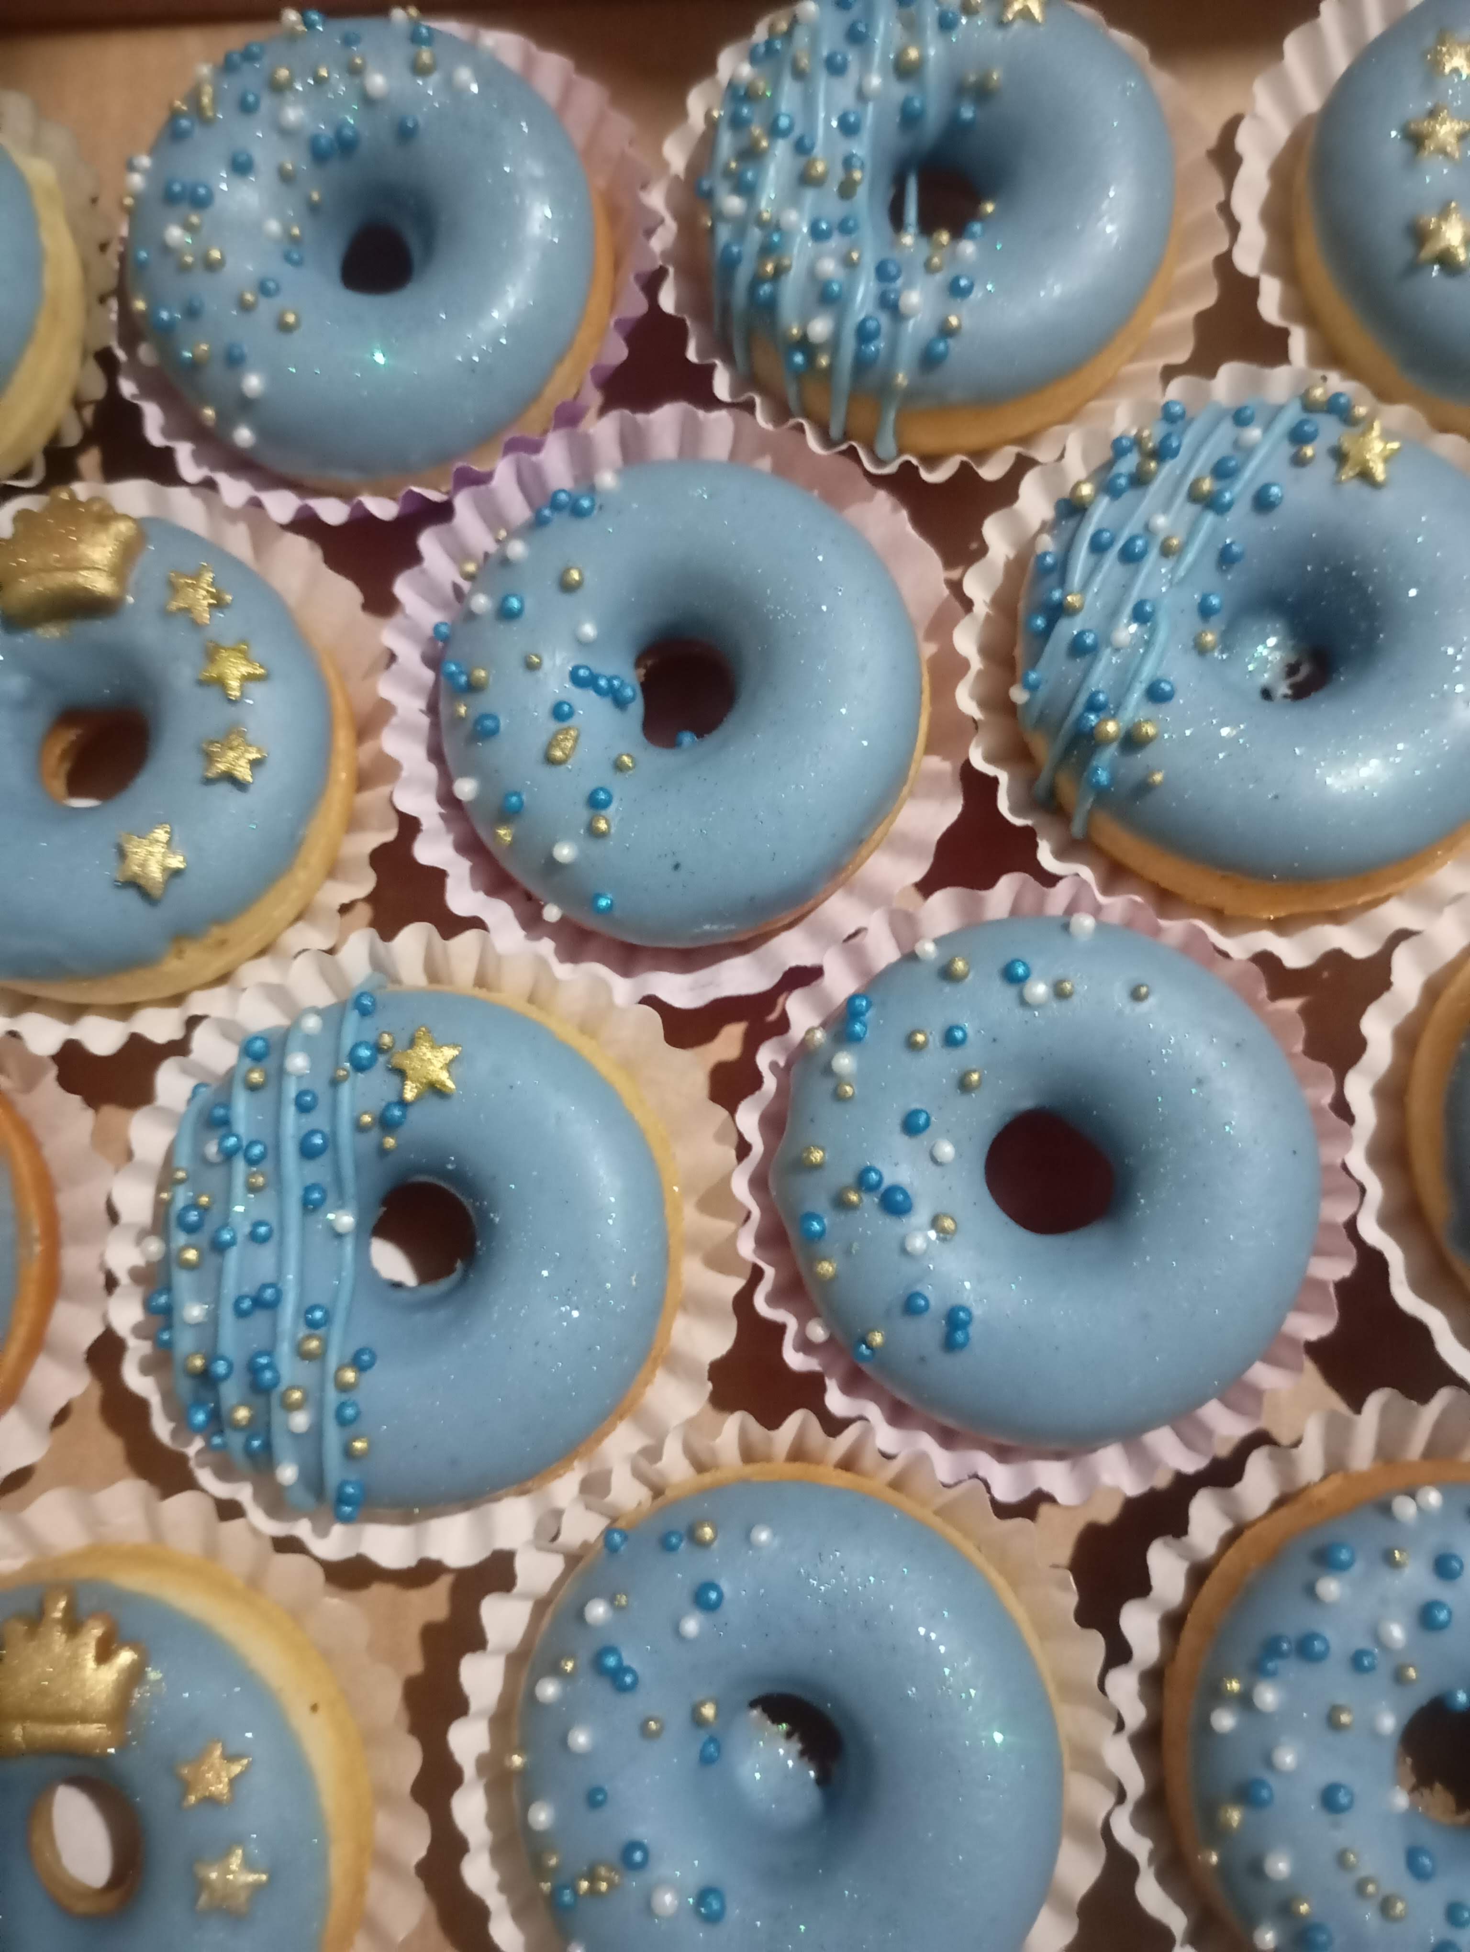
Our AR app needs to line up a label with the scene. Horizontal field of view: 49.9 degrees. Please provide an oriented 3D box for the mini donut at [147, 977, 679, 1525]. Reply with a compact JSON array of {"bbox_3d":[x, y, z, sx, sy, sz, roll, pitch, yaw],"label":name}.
[{"bbox_3d":[-0.043,0.037,0.214,0.072,0.026,0.072,0,81,2],"label":"mini donut"}]

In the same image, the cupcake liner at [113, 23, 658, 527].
[{"bbox_3d":[-0.050,-0.101,0.240,0.082,0.024,0.082,0,81,2],"label":"cupcake liner"}]

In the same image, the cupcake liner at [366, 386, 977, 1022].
[{"bbox_3d":[-0.008,-0.036,0.229,0.082,0.024,0.082,0,81,2],"label":"cupcake liner"}]

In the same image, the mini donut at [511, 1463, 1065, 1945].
[{"bbox_3d":[0.007,0.096,0.204,0.072,0.026,0.072,0,81,2],"label":"mini donut"}]

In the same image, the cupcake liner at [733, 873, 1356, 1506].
[{"bbox_3d":[0.041,0.028,0.217,0.082,0.024,0.082,0,81,2],"label":"cupcake liner"}]

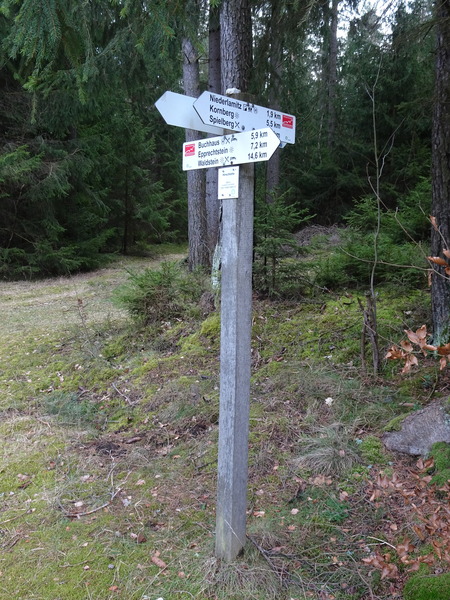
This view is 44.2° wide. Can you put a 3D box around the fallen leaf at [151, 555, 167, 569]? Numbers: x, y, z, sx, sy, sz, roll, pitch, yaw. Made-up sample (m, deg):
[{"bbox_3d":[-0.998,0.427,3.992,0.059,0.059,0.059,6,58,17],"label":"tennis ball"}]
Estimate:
[{"bbox_3d":[-0.307,1.223,2.586,0.100,0.027,0.038,5,8,39],"label":"fallen leaf"}]

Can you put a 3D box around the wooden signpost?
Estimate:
[{"bbox_3d":[0.018,0.151,2.556,0.600,2.170,0.530,2,6,6],"label":"wooden signpost"}]

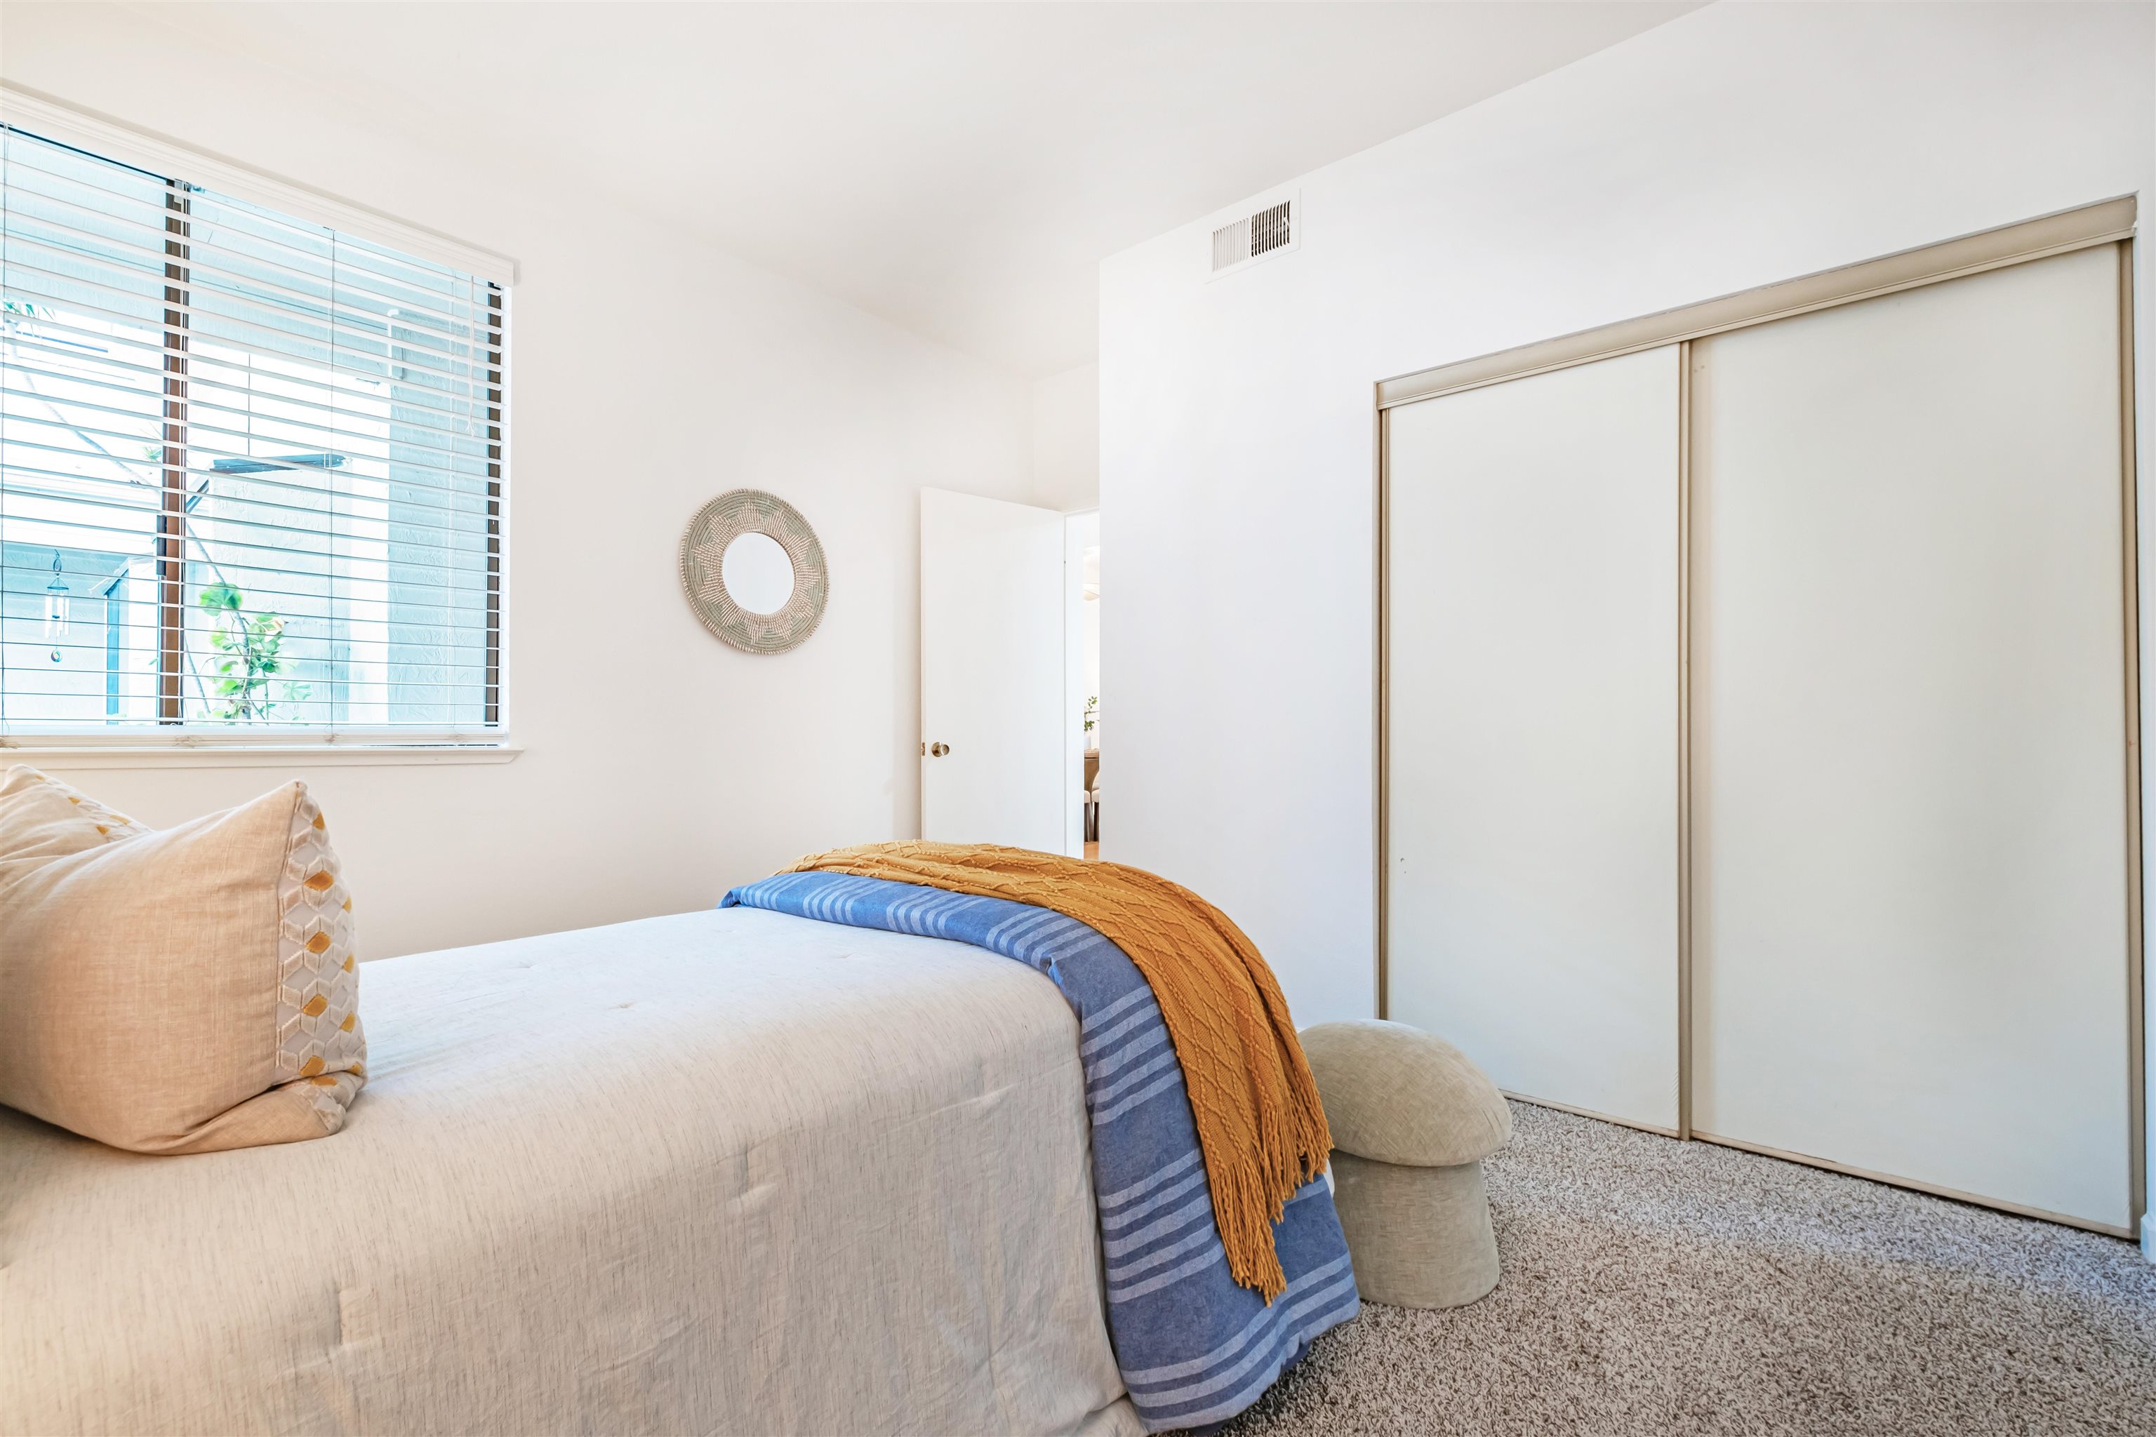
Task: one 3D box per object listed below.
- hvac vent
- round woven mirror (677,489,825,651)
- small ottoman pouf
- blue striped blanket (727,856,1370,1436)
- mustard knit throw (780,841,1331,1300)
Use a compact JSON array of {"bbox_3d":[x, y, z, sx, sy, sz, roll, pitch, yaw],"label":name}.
[{"bbox_3d":[0.569,-1.574,2.932,0.340,0.200,0.025,-1,-1,39],"label":"hvac vent"},{"bbox_3d":[-1.184,-0.539,3.315,0.040,0.600,0.595,-1,-1,40],"label":"round woven mirror"},{"bbox_3d":[0.611,0.799,1.712,0.390,0.425,0.390,-1,-1,39],"label":"small ottoman pouf"},{"bbox_3d":[-0.133,0.669,1.681,1.160,0.680,0.560,-1,-1,39],"label":"blue striped blanket"},{"bbox_3d":[-0.092,0.595,1.732,1.100,0.590,0.440,-1,-1,39],"label":"mustard knit throw"}]

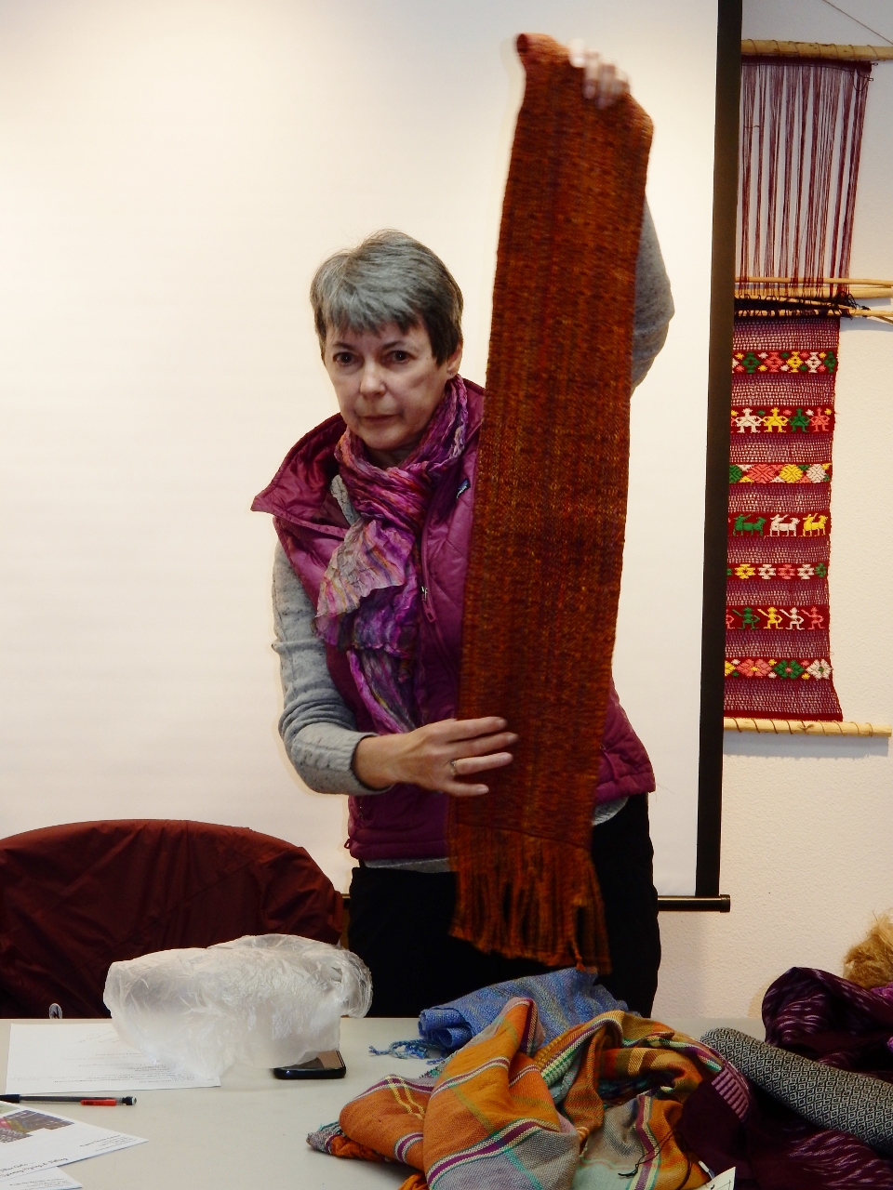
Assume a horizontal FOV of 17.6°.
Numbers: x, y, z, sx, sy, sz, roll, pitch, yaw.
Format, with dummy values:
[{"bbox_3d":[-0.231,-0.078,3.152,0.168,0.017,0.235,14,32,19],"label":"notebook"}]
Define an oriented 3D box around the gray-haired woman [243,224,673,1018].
[{"bbox_3d":[0.020,0.328,3.233,0.490,1.740,0.460,1,6,13],"label":"gray-haired woman"}]

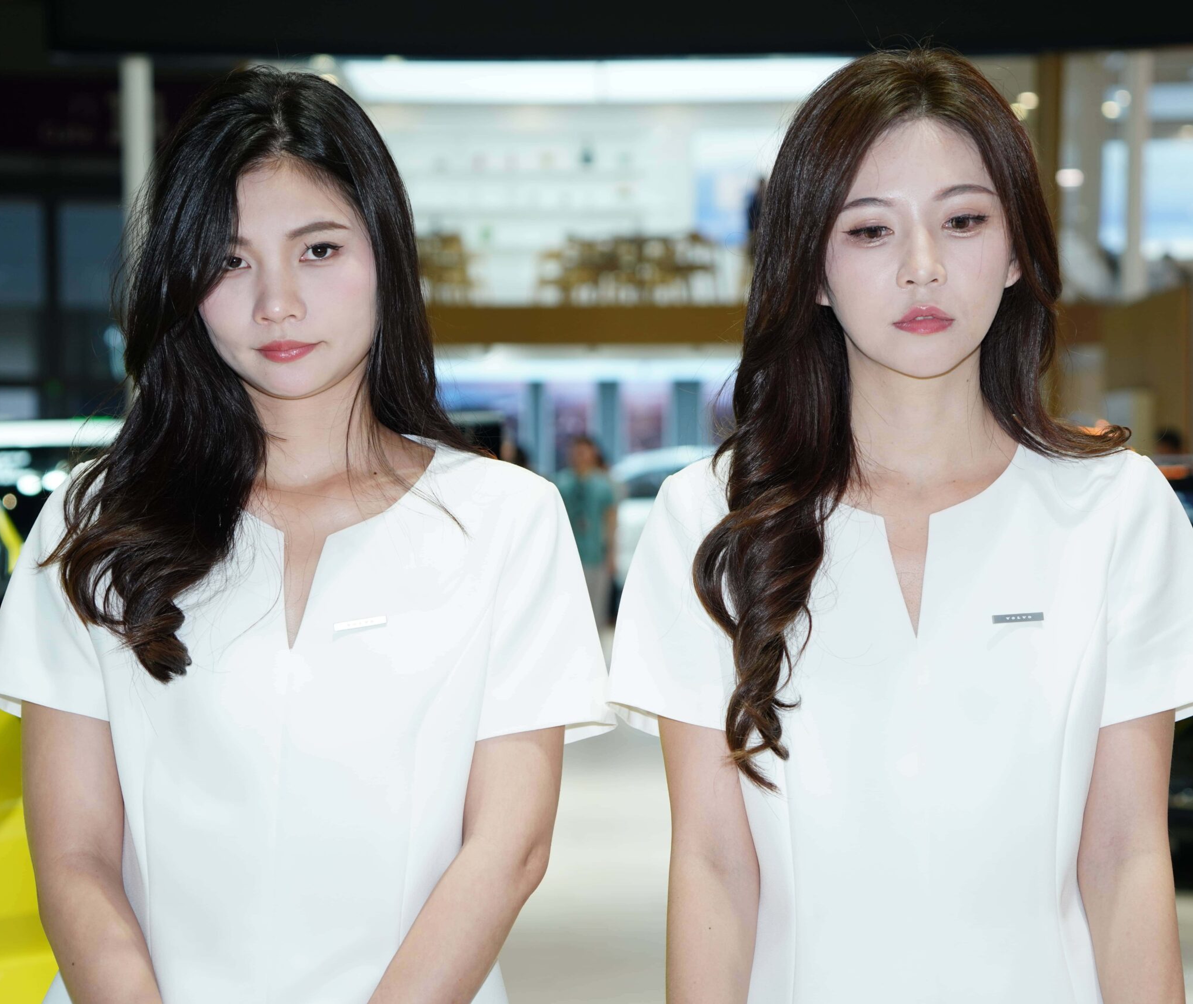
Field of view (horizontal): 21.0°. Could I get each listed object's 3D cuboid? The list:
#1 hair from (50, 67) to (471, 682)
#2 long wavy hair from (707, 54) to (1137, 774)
[{"bbox_3d":[-0.234,-0.095,2.310,0.300,0.440,0.250,0,1,3],"label":"hair"},{"bbox_3d":[0.228,-0.064,2.310,0.310,0.525,0.250,0,1,4],"label":"long wavy hair"}]

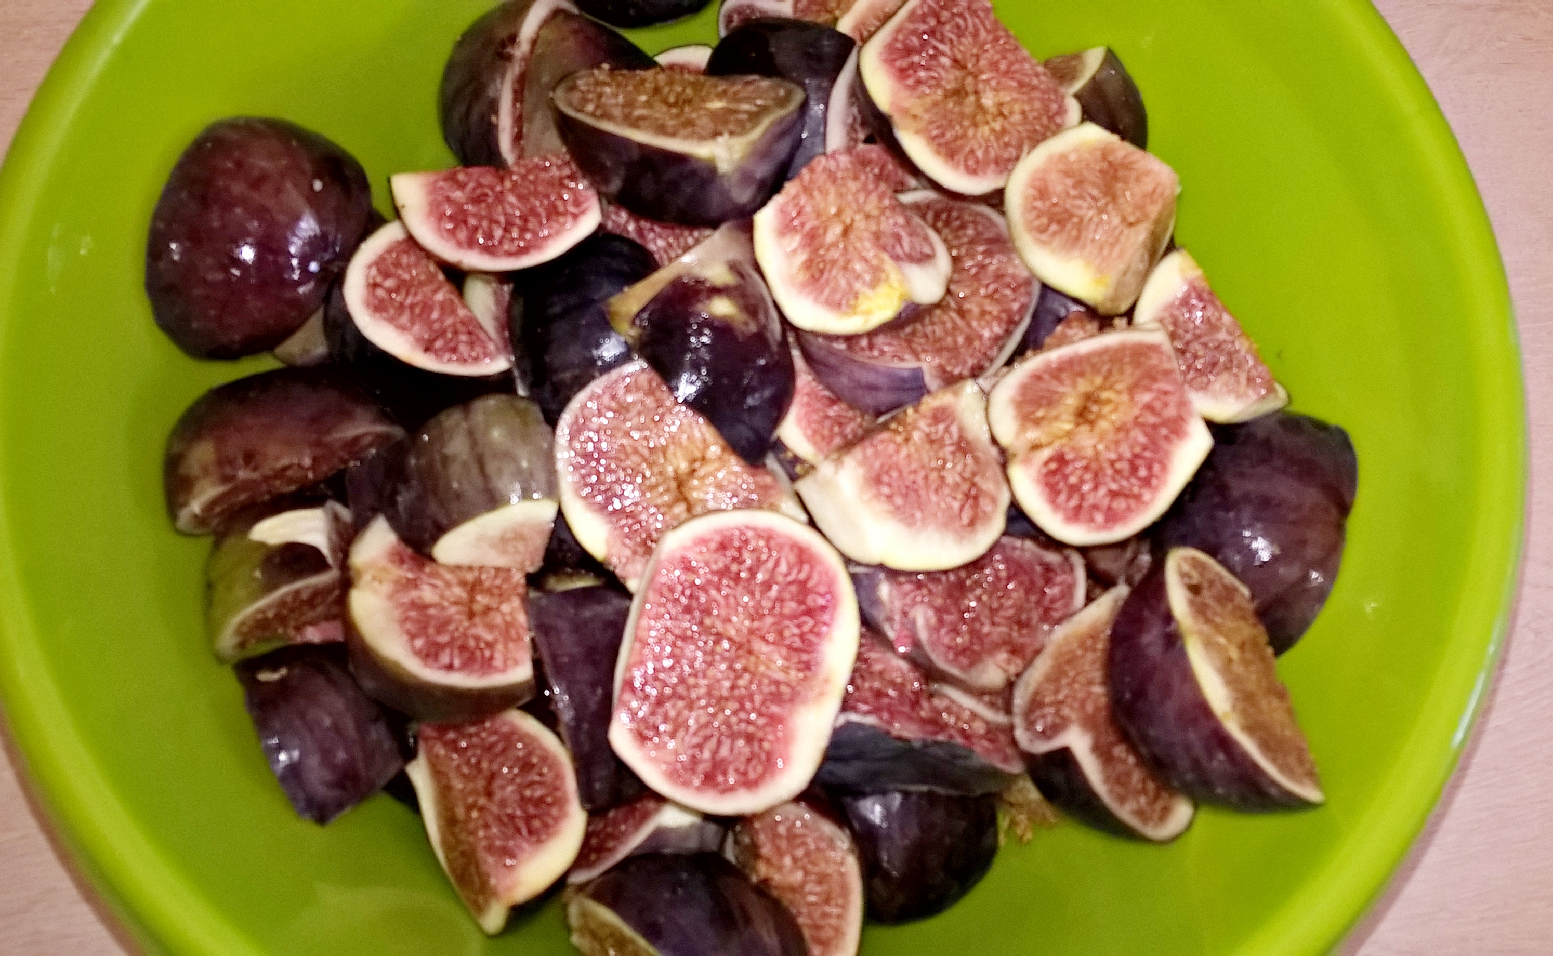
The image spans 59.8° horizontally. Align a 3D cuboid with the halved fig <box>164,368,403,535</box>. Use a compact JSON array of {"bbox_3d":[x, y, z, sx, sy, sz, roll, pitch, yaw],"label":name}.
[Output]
[{"bbox_3d":[-0.114,-0.006,0.311,0.050,0.035,0.034,-11,78,-4],"label":"halved fig"}]

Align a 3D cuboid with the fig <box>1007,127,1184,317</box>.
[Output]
[{"bbox_3d":[0.078,-0.060,0.322,0.039,0.030,0.043,-8,91,28],"label":"fig"}]

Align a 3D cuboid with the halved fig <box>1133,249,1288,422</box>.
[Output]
[{"bbox_3d":[0.101,-0.034,0.322,0.028,0.024,0.044,-37,93,10],"label":"halved fig"}]

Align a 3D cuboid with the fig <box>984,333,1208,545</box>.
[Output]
[{"bbox_3d":[0.072,-0.009,0.298,0.046,0.025,0.043,-17,79,-5],"label":"fig"}]

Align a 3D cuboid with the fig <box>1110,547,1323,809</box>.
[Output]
[{"bbox_3d":[0.091,0.049,0.301,0.027,0.048,0.063,-41,64,32],"label":"fig"}]

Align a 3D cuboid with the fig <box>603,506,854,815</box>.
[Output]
[{"bbox_3d":[-0.010,0.039,0.286,0.051,0.026,0.063,13,78,-7],"label":"fig"}]

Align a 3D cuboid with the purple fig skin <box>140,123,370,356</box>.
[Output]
[{"bbox_3d":[-0.123,-0.057,0.322,0.049,0.038,0.051,0,78,-1],"label":"purple fig skin"}]

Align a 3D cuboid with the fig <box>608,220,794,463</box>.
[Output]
[{"bbox_3d":[-0.013,-0.033,0.310,0.039,0.030,0.054,-26,99,-40],"label":"fig"}]

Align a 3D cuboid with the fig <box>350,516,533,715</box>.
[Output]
[{"bbox_3d":[-0.074,0.030,0.298,0.040,0.024,0.039,5,67,1],"label":"fig"}]

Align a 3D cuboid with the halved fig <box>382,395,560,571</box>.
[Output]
[{"bbox_3d":[-0.069,0.001,0.306,0.035,0.027,0.037,-9,78,-3],"label":"halved fig"}]

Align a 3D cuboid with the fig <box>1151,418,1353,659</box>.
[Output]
[{"bbox_3d":[0.109,0.013,0.319,0.050,0.028,0.056,41,109,29],"label":"fig"}]

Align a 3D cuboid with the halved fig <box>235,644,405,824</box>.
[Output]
[{"bbox_3d":[-0.104,0.059,0.307,0.030,0.024,0.036,-19,79,-5],"label":"halved fig"}]

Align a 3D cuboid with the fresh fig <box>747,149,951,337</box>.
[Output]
[{"bbox_3d":[0.017,-0.057,0.315,0.043,0.026,0.042,-21,106,7],"label":"fresh fig"}]

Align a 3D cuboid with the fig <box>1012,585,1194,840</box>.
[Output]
[{"bbox_3d":[0.073,0.056,0.309,0.046,0.028,0.057,-7,65,-14],"label":"fig"}]

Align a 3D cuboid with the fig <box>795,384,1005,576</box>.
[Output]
[{"bbox_3d":[0.028,0.000,0.294,0.047,0.023,0.033,-28,85,-4],"label":"fig"}]

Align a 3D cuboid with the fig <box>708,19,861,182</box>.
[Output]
[{"bbox_3d":[0.001,-0.085,0.308,0.038,0.033,0.042,12,79,1],"label":"fig"}]

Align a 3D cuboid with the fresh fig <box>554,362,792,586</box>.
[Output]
[{"bbox_3d":[-0.022,0.000,0.292,0.049,0.024,0.044,24,78,4],"label":"fresh fig"}]

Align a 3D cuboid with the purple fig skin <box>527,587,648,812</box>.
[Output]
[{"bbox_3d":[-0.040,0.049,0.299,0.027,0.027,0.049,-9,78,-3],"label":"purple fig skin"}]

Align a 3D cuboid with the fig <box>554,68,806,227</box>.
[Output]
[{"bbox_3d":[-0.023,-0.075,0.323,0.059,0.028,0.050,-1,37,-6],"label":"fig"}]

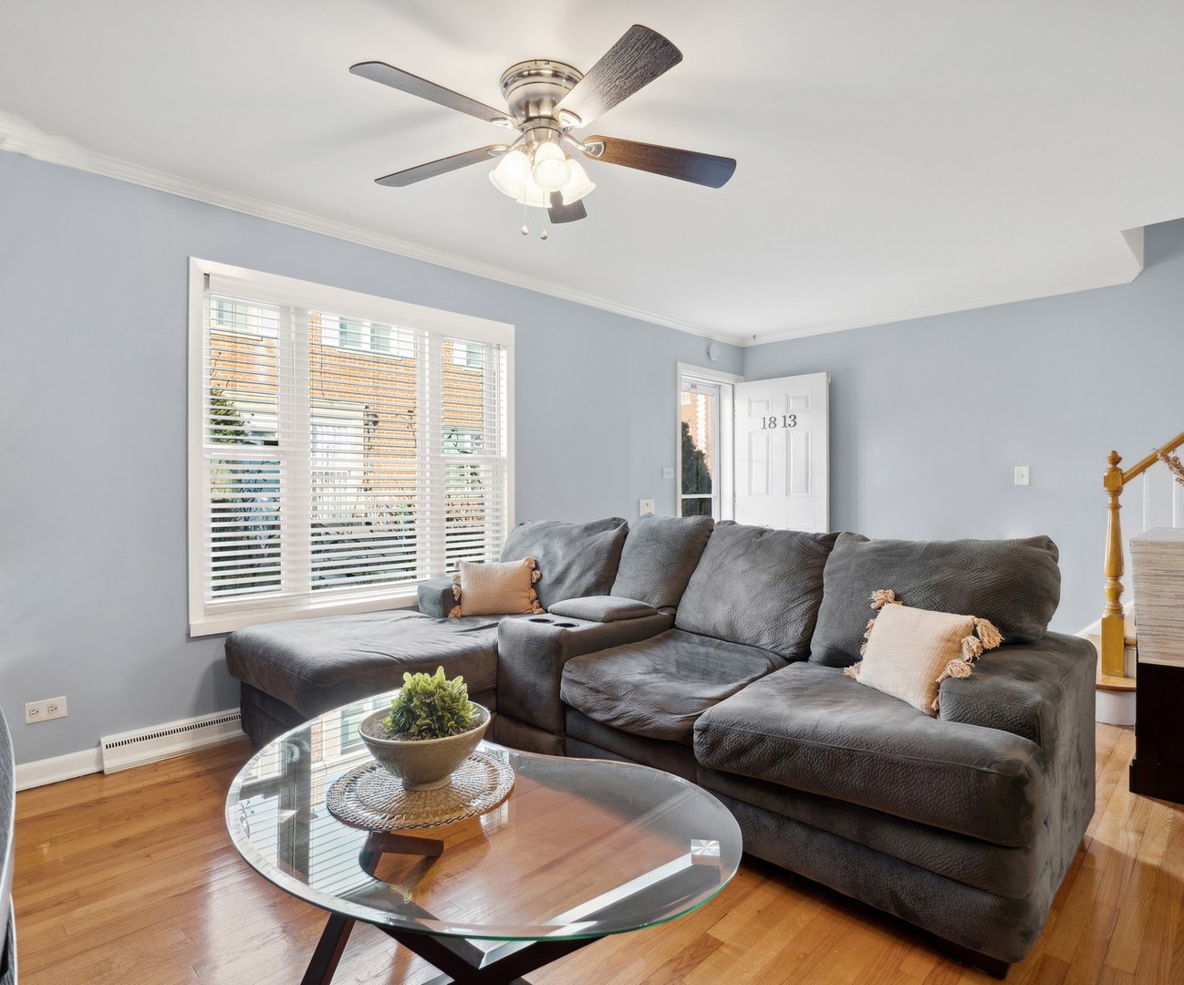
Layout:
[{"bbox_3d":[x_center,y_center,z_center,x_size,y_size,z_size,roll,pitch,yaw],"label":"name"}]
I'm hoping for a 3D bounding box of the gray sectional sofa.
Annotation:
[{"bbox_3d":[0.036,0.621,2.518,1.845,0.970,2.805,-1,1,-45],"label":"gray sectional sofa"}]

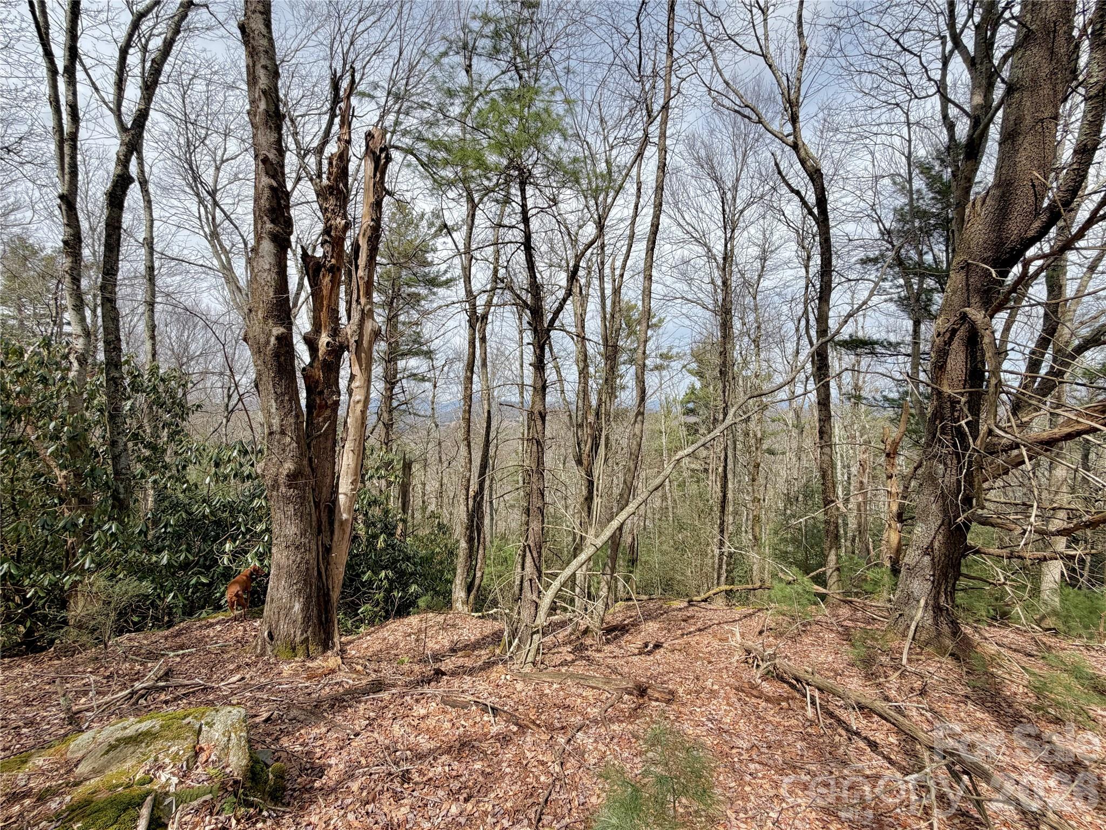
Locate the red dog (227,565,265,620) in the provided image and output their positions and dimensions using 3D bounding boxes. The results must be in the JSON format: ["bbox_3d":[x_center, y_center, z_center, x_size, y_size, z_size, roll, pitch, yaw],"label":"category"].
[{"bbox_3d":[-4.476,2.561,6.500,0.280,0.620,0.820,0,0,-17],"label":"red dog"}]

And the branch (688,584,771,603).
[{"bbox_3d":[2.719,2.739,6.900,1.250,0.280,0.280,0,0,0],"label":"branch"}]

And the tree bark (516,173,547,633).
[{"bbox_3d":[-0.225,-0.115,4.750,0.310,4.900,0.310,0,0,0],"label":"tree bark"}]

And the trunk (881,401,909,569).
[{"bbox_3d":[6.578,1.370,8.600,0.480,3.300,0.420,0,0,0],"label":"trunk"}]

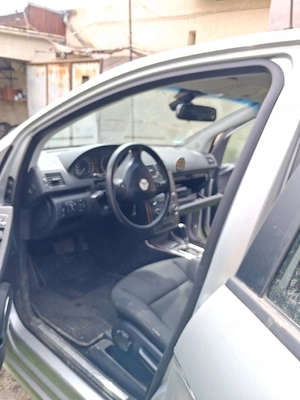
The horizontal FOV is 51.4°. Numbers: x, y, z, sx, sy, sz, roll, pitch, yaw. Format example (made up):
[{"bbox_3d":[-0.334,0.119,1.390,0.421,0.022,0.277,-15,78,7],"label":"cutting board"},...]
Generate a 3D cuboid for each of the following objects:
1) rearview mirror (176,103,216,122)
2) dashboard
[{"bbox_3d":[0.219,-0.431,1.544,0.235,0.078,0.045,-7,16,-32],"label":"rearview mirror"},{"bbox_3d":[-0.045,-0.107,1.852,0.420,0.435,1.400,9,14,43],"label":"dashboard"}]

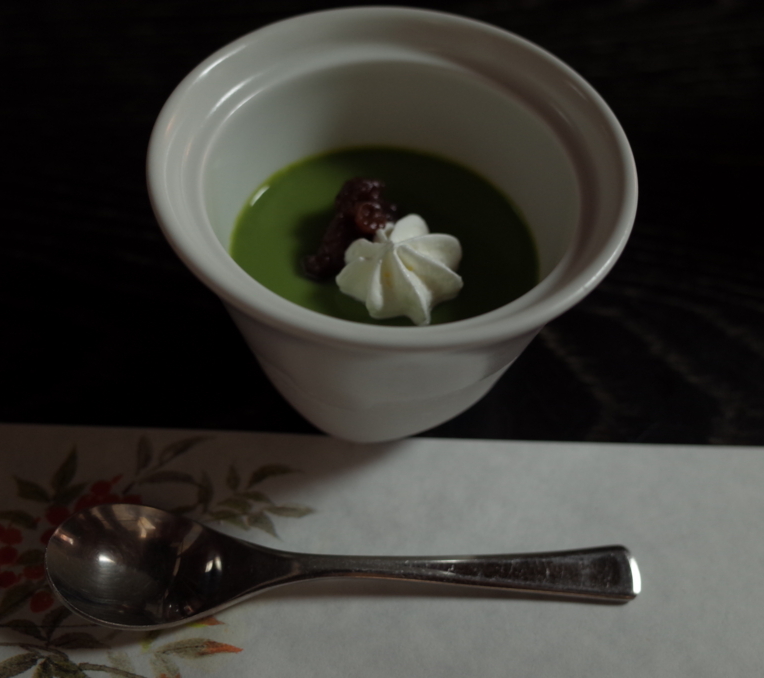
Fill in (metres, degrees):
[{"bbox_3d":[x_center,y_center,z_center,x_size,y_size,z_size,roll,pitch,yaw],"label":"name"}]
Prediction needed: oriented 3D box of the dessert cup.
[{"bbox_3d":[0.001,-0.019,0.186,0.097,0.069,0.097,2,56,-2],"label":"dessert cup"}]

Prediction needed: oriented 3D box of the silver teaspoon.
[{"bbox_3d":[-0.007,0.049,0.171,0.128,0.016,0.026,1,56,-3],"label":"silver teaspoon"}]

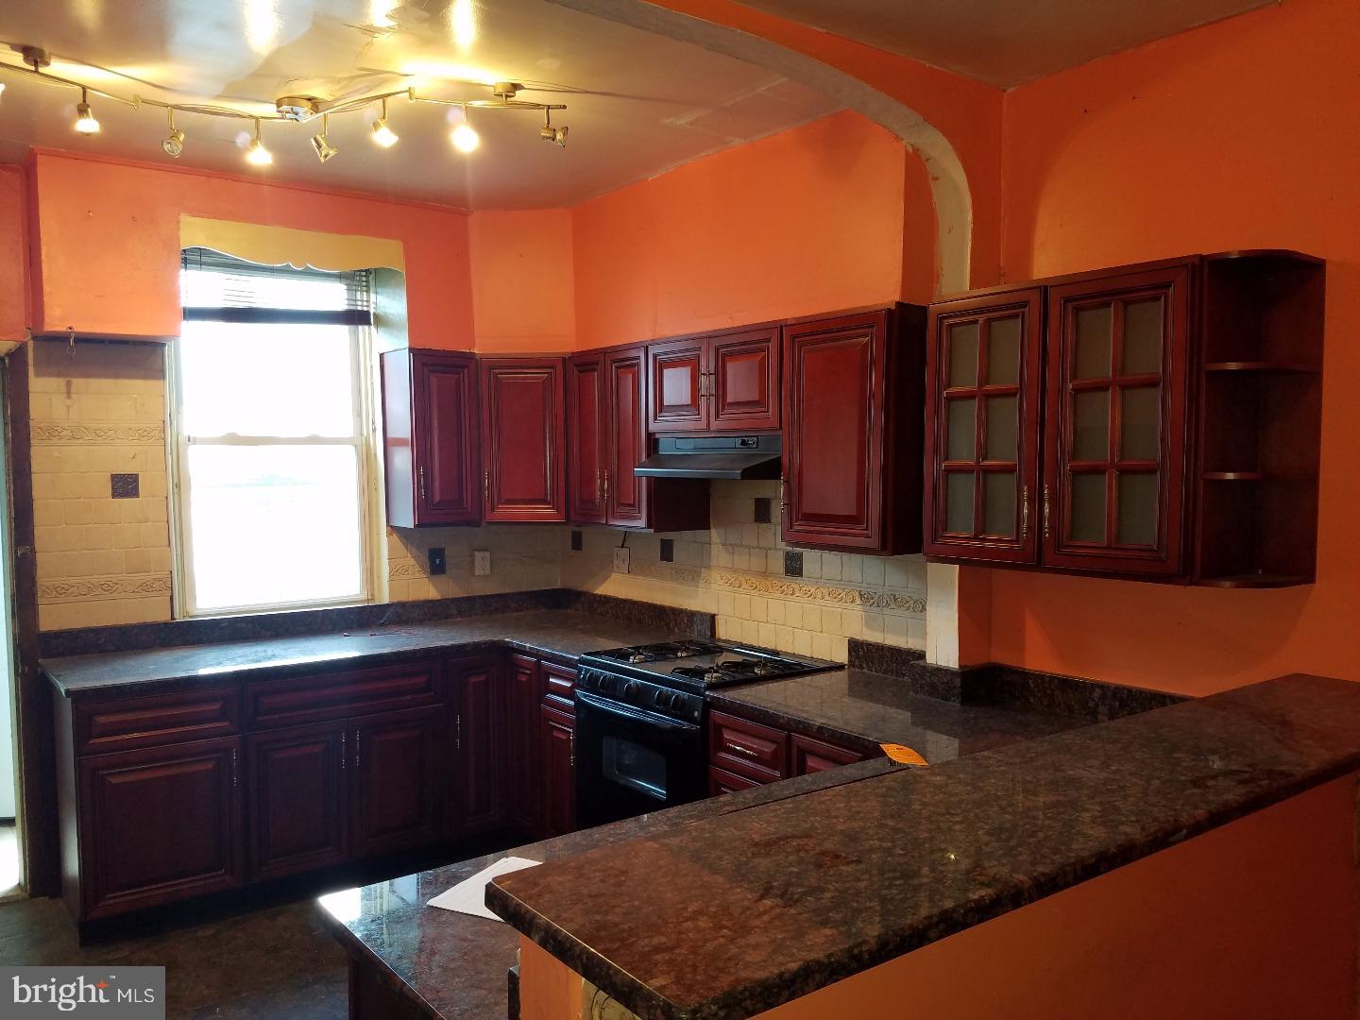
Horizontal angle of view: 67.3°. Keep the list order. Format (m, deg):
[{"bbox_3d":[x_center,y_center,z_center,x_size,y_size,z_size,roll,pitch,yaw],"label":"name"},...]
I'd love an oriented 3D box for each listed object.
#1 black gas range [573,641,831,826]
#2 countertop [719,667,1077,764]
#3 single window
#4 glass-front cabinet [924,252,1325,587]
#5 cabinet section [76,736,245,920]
[{"bbox_3d":[0.105,1.007,3.802,0.695,0.920,0.756,-2,4,-38],"label":"black gas range"},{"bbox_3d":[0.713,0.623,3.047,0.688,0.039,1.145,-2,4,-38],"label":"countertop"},{"bbox_3d":[-1.761,-0.326,4.474,0.870,1.530,0.100,-2,4,-38],"label":"single window"},{"bbox_3d":[1.150,-0.223,2.765,0.337,0.774,0.930,-2,4,-38],"label":"glass-front cabinet"},{"bbox_3d":[-1.967,1.089,3.797,0.513,0.549,0.560,-2,3,-37],"label":"cabinet section"}]

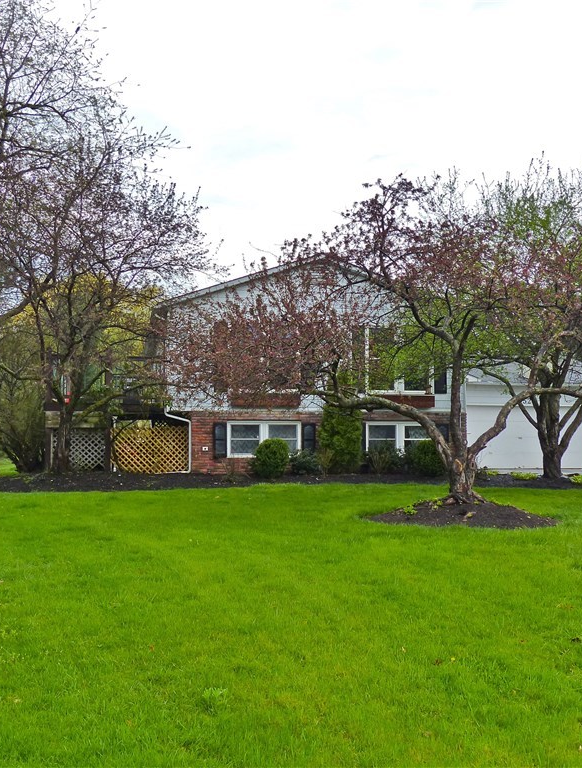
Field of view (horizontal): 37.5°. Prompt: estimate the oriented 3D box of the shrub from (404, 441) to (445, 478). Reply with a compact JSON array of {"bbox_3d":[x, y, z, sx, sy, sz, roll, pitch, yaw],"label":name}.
[{"bbox_3d":[3.493,1.934,22.200,1.050,0.940,1.000,0,-3,-8],"label":"shrub"}]

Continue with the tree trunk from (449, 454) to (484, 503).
[{"bbox_3d":[2.897,1.572,14.200,0.620,0.820,0.550,0,-3,-8],"label":"tree trunk"}]

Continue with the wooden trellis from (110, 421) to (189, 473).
[{"bbox_3d":[-3.628,1.672,22.150,1.920,1.280,0.080,0,-3,-8],"label":"wooden trellis"}]

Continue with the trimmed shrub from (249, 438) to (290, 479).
[{"bbox_3d":[-0.529,1.876,21.600,0.980,0.980,0.950,0,-3,-8],"label":"trimmed shrub"}]

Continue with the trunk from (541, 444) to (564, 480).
[{"bbox_3d":[6.963,2.073,22.800,0.550,0.930,0.520,0,-3,-8],"label":"trunk"}]

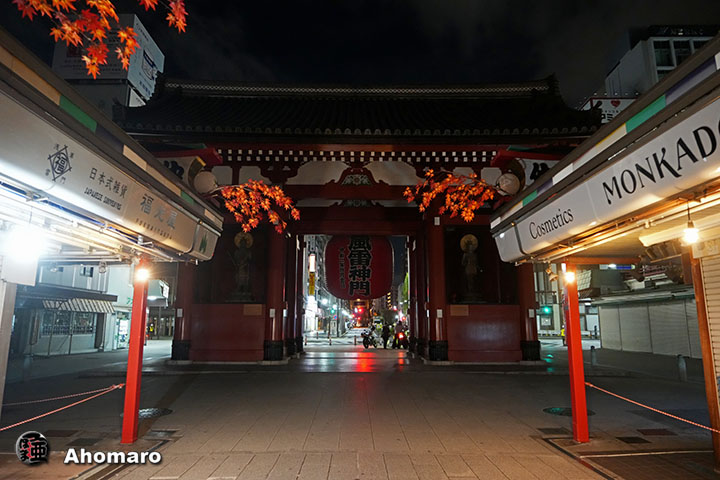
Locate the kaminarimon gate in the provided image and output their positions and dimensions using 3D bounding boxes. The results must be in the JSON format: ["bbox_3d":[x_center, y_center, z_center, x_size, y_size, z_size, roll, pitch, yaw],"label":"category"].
[{"bbox_3d":[-0.100,-1.350,21.500,17.300,12.600,10.200,0,-10,0],"label":"kaminarimon gate"}]

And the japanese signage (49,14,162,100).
[{"bbox_3d":[-14.480,-10.150,28.100,4.100,3.950,4.100,0,-10,0],"label":"japanese signage"}]

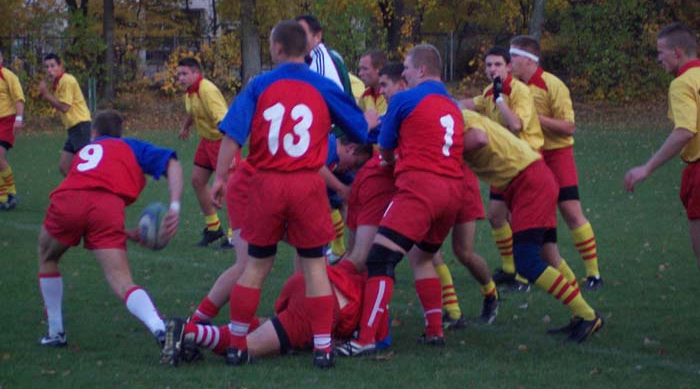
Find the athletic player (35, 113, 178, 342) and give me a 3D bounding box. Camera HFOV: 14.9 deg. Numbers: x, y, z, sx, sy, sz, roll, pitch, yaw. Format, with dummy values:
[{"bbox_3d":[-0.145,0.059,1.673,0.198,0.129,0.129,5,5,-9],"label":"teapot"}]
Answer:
[{"bbox_3d":[-1.363,0.164,15.124,0.780,1.320,0.750,0,3,10],"label":"athletic player"}]

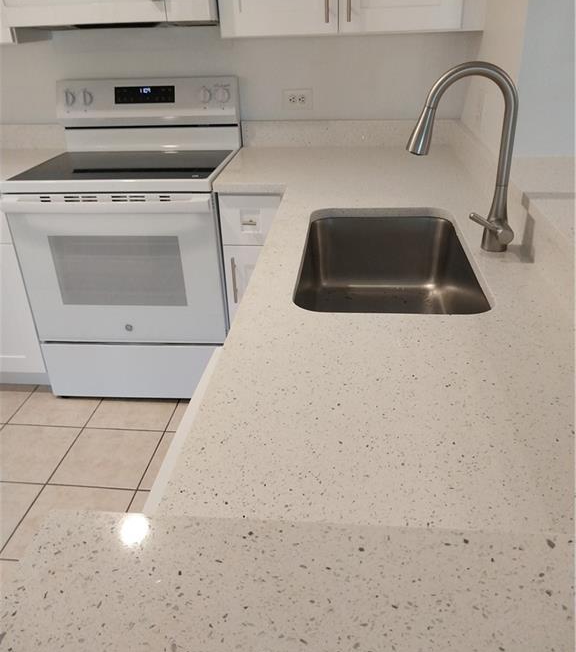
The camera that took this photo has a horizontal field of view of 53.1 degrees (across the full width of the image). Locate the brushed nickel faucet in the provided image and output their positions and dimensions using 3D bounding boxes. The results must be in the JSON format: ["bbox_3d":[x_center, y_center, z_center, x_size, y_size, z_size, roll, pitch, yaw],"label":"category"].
[{"bbox_3d":[0.377,-0.342,1.222,0.247,0.395,0.097,-2,28,0],"label":"brushed nickel faucet"}]

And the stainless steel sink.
[{"bbox_3d":[0.233,-0.064,1.400,0.396,0.225,0.671,1,28,6],"label":"stainless steel sink"}]

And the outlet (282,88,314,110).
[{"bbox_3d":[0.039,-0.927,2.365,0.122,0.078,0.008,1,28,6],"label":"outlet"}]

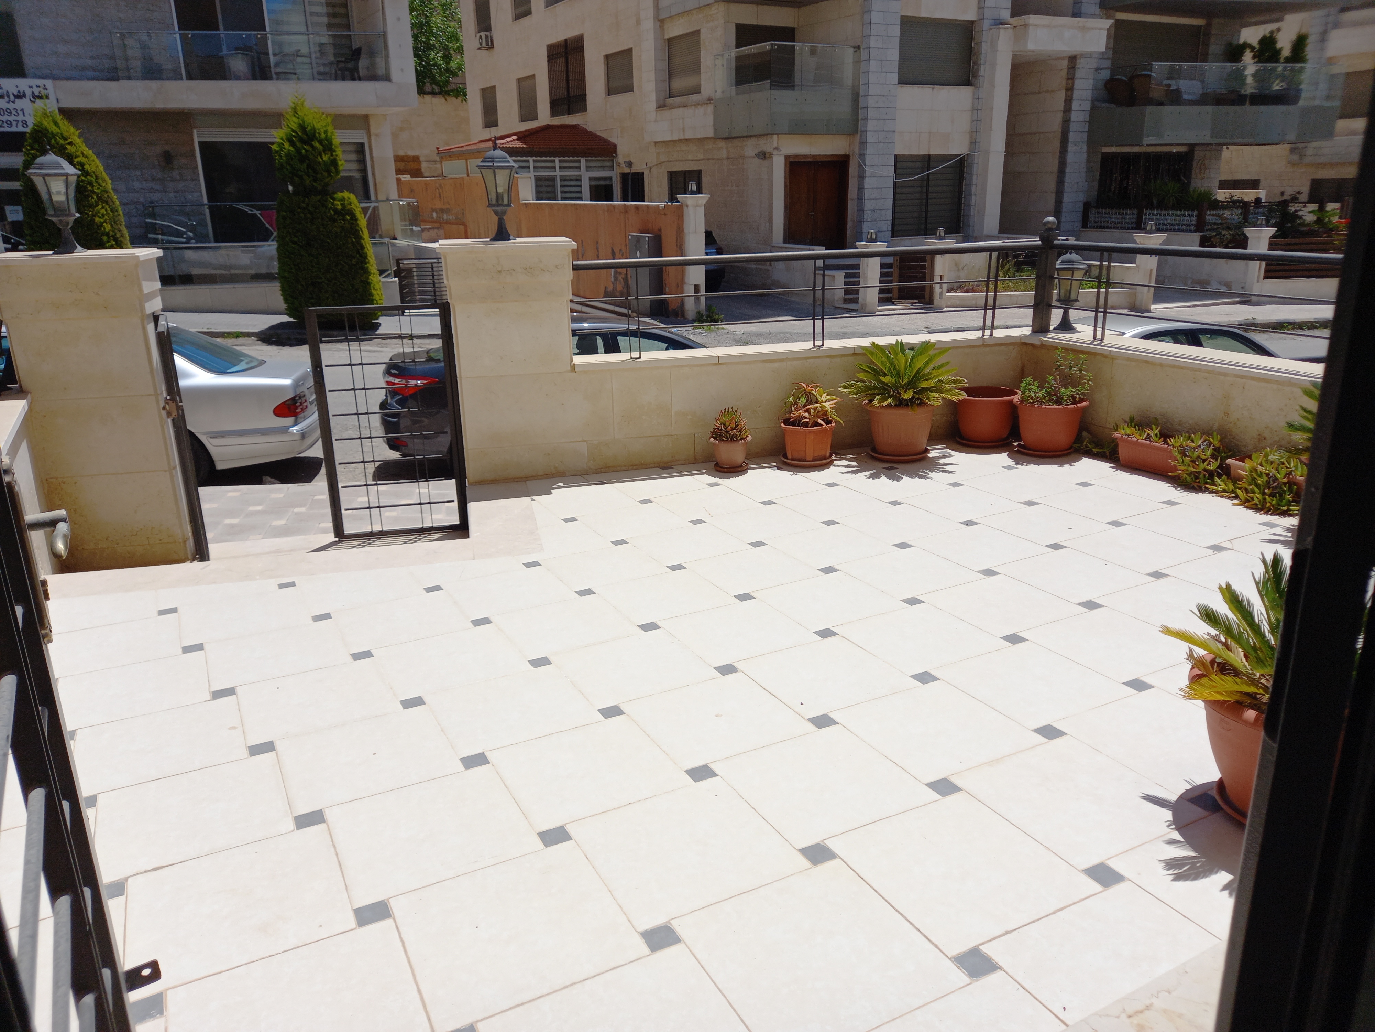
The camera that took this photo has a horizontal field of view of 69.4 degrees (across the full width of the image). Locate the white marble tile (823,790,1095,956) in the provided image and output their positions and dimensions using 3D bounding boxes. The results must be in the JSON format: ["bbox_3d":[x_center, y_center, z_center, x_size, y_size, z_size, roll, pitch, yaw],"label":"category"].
[{"bbox_3d":[0.574,0.745,2.107,0.410,0.020,0.410,-11,19,-26],"label":"white marble tile"}]

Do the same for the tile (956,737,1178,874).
[{"bbox_3d":[0.997,0.726,2.563,0.445,0.020,0.445,-11,19,-26],"label":"tile"}]

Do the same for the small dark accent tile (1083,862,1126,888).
[{"bbox_3d":[0.998,0.866,2.378,0.070,0.015,0.070,-10,19,-25],"label":"small dark accent tile"}]

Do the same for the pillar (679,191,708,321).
[{"bbox_3d":[0.089,-4.709,17.964,0.500,2.180,0.500,-5,18,-12],"label":"pillar"}]

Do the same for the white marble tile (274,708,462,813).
[{"bbox_3d":[-0.843,0.639,2.609,0.410,0.020,0.410,-11,19,-26],"label":"white marble tile"}]

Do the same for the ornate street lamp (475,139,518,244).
[{"bbox_3d":[-1.103,-1.911,5.812,0.230,0.570,0.230,-5,18,-12],"label":"ornate street lamp"}]

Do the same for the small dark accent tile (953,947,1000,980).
[{"bbox_3d":[0.577,0.911,2.006,0.065,0.020,0.065,-11,19,-26],"label":"small dark accent tile"}]

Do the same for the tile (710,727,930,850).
[{"bbox_3d":[0.376,0.754,2.810,0.468,0.015,0.468,-10,19,-25],"label":"tile"}]

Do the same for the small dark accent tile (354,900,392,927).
[{"bbox_3d":[-0.738,0.940,2.331,0.070,0.015,0.070,-10,19,-25],"label":"small dark accent tile"}]

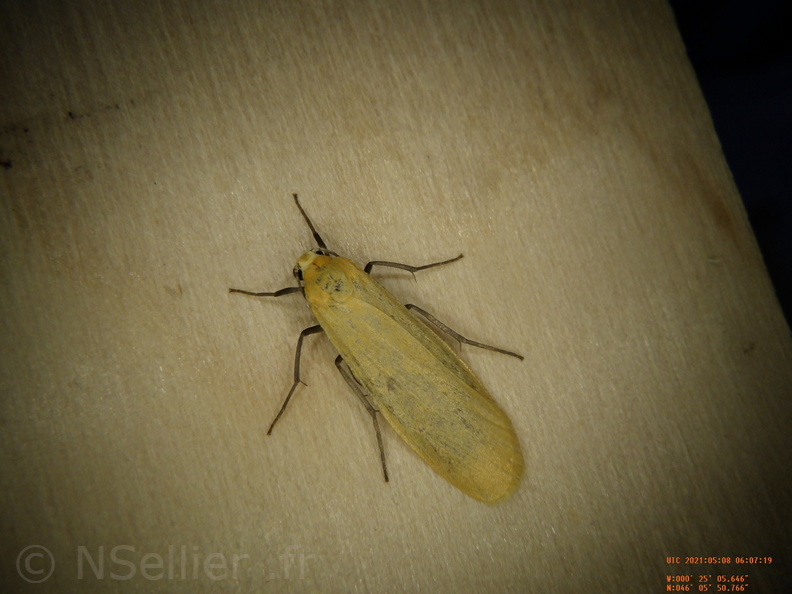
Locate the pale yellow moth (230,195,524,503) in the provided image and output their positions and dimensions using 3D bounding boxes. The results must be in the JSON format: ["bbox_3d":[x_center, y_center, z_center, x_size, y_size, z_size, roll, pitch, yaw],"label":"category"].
[{"bbox_3d":[-0.001,0.003,0.039,0.014,0.004,0.019,-42,86,-3],"label":"pale yellow moth"}]

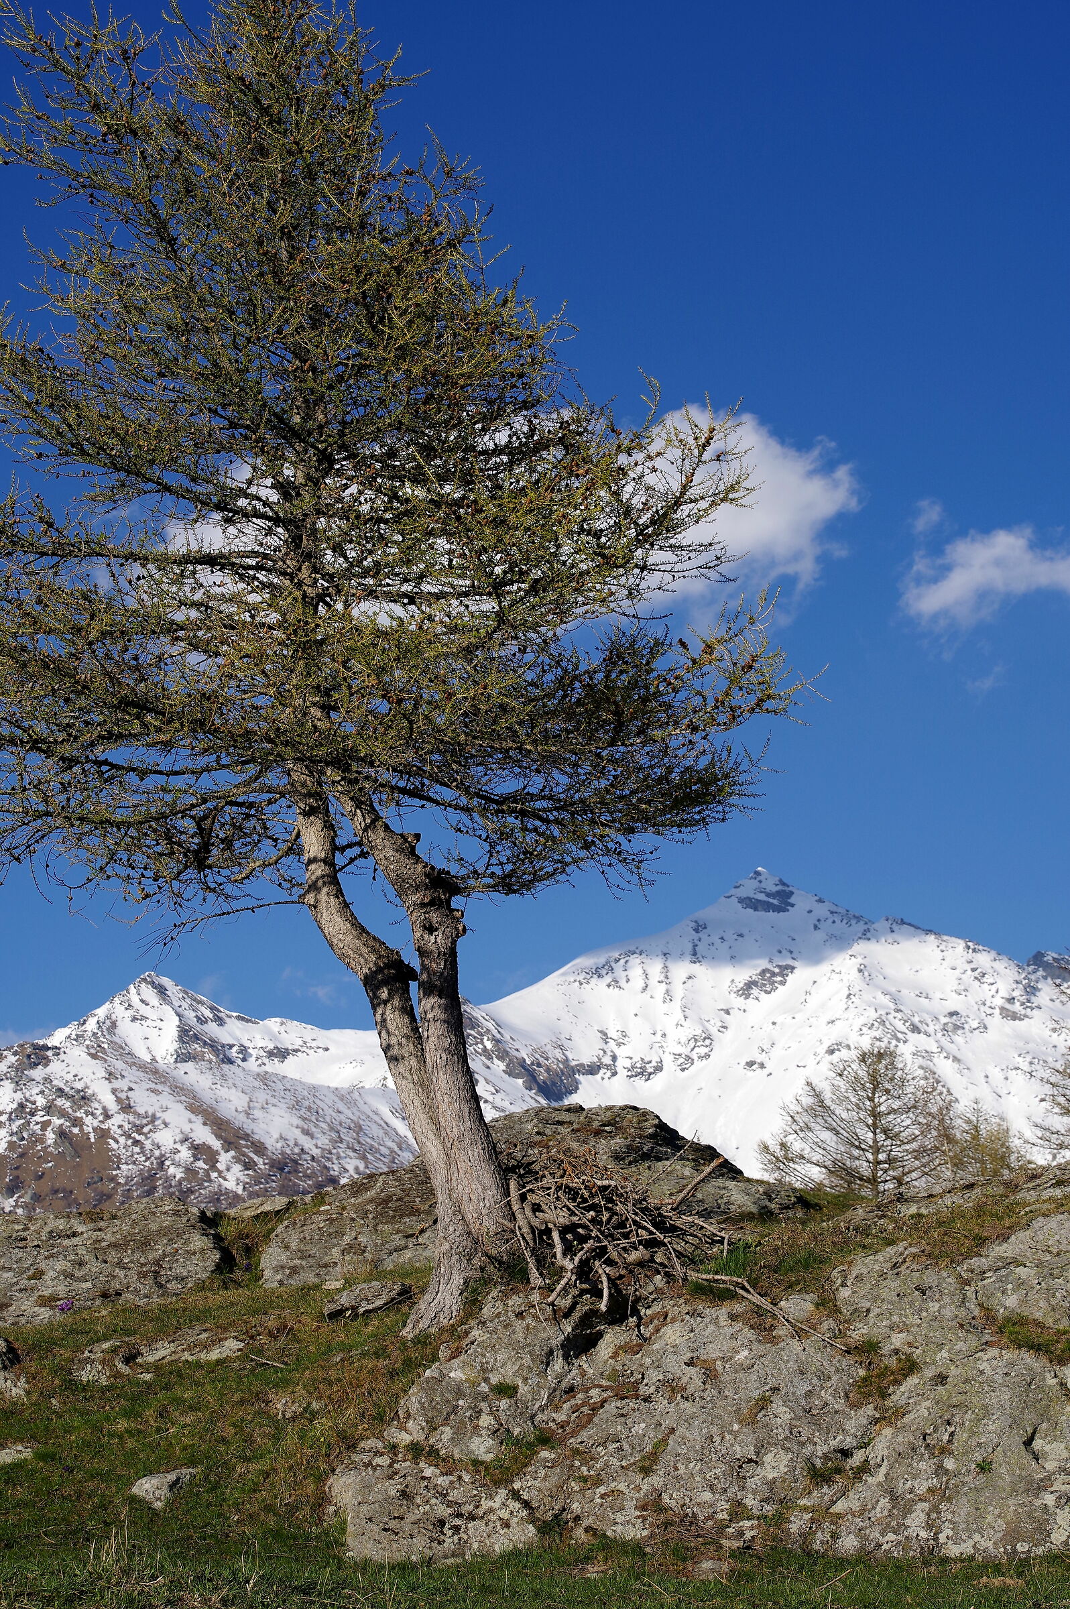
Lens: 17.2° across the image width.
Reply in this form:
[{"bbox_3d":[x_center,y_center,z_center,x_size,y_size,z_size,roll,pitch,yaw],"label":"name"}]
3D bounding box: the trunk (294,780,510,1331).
[{"bbox_3d":[-0.759,1.443,20.200,1.220,3.150,0.750,0,-7,0],"label":"trunk"}]

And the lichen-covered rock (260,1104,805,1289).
[{"bbox_3d":[-0.023,2.382,21.600,3.300,1.100,2.100,0,-7,0],"label":"lichen-covered rock"}]

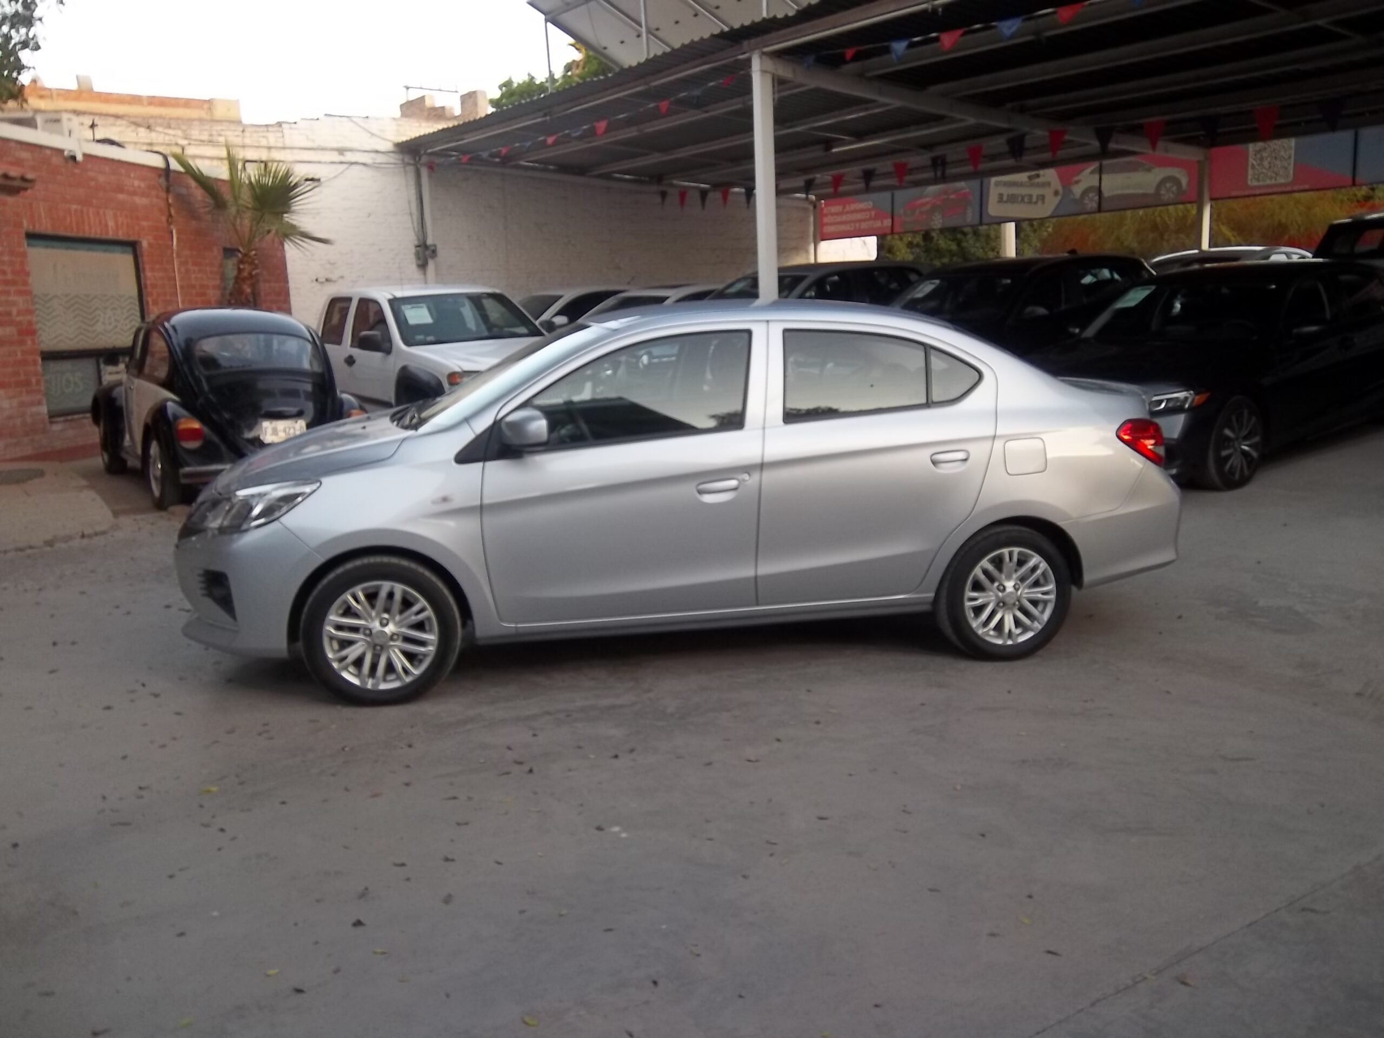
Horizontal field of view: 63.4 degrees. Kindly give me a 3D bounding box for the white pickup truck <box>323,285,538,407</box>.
[{"bbox_3d":[-2.778,-1.582,11.884,1.740,1.680,5.200,-9,13,-34],"label":"white pickup truck"}]

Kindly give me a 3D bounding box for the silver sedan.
[{"bbox_3d":[-0.006,-0.235,5.140,4.305,1.510,1.670,-3,11,-12],"label":"silver sedan"}]

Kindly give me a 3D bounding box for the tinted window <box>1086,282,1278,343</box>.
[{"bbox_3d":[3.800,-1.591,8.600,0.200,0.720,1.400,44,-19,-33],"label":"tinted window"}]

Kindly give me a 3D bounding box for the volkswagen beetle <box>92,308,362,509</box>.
[{"bbox_3d":[-4.010,-1.045,9.490,1.550,1.500,4.060,-9,13,-34],"label":"volkswagen beetle"}]

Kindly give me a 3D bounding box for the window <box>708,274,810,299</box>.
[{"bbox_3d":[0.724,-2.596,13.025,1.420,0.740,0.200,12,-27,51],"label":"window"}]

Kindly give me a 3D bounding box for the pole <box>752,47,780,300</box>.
[{"bbox_3d":[0.709,-2.446,10.547,0.140,3.680,0.140,-10,14,-37],"label":"pole"}]

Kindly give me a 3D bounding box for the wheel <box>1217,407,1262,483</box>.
[{"bbox_3d":[3.570,-0.499,7.409,0.480,0.480,0.180,-9,13,-33],"label":"wheel"}]

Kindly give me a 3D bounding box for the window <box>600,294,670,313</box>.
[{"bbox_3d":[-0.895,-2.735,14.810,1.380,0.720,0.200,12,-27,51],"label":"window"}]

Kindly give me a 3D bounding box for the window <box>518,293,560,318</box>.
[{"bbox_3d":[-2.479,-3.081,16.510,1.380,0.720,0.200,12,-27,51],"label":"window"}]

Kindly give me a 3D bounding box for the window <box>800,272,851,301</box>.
[{"bbox_3d":[1.621,-2.641,12.854,0.900,0.420,0.100,-10,-4,-37],"label":"window"}]

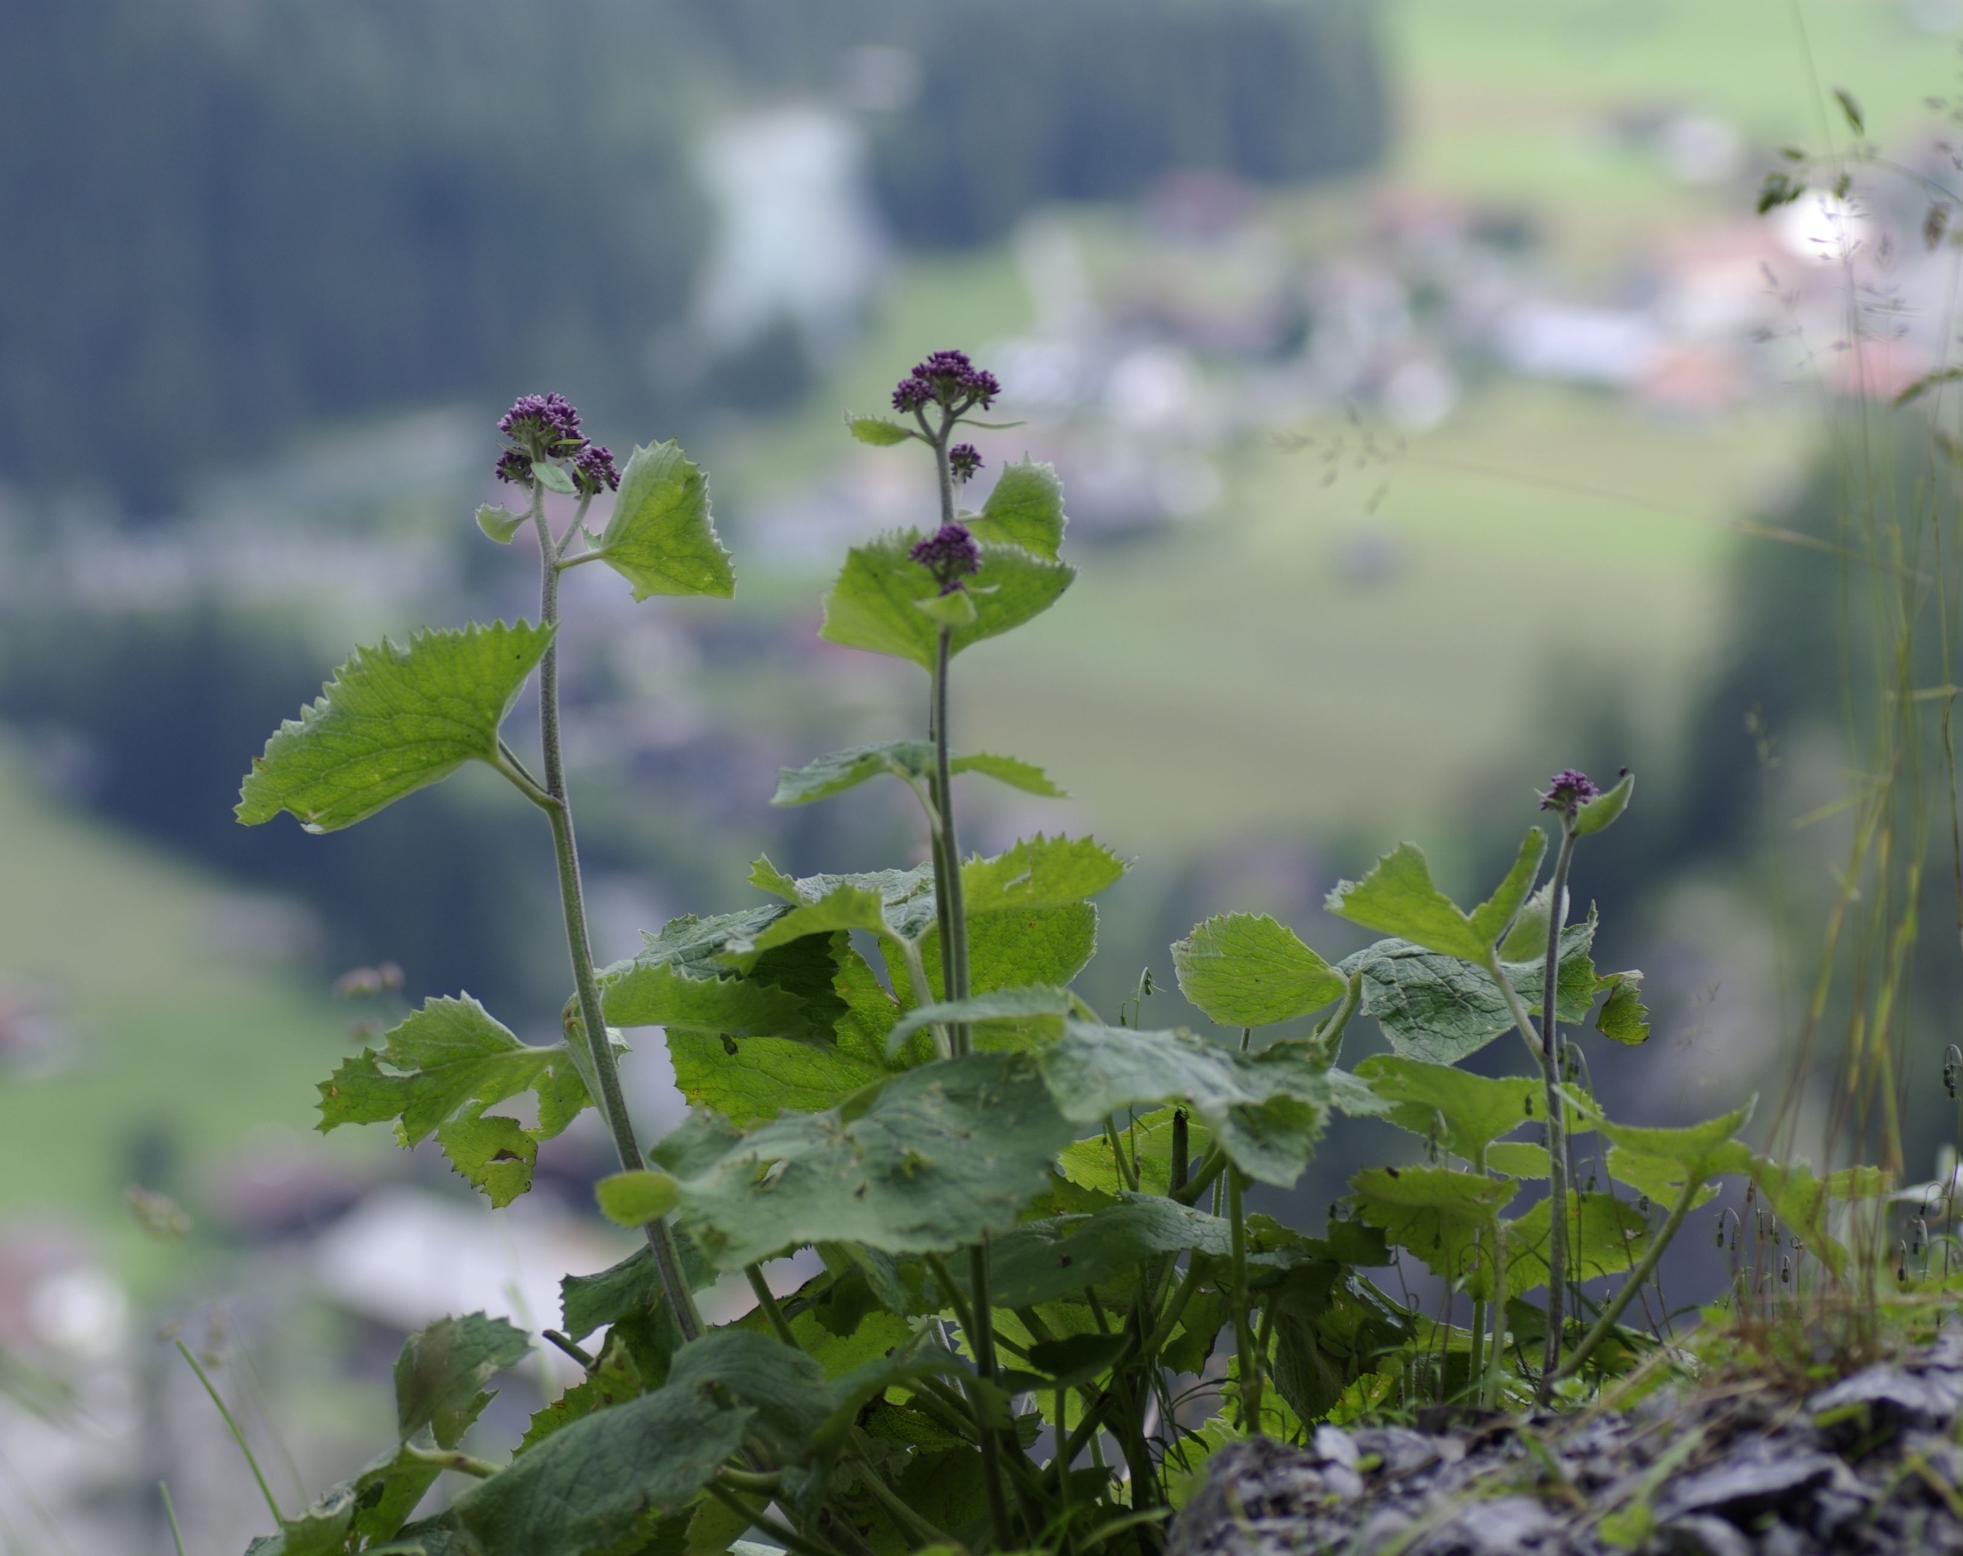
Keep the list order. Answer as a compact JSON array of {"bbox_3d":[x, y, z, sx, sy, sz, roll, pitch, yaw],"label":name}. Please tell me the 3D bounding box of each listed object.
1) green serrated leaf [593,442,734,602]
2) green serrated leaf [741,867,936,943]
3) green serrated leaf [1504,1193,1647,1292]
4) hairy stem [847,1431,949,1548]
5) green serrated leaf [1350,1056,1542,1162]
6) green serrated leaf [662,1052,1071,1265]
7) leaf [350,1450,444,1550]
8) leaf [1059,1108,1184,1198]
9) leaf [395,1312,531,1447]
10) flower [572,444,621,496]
[{"bbox_3d":[-0.100,-0.080,2.740,0.046,0.052,0.014,-14,35,13],"label":"green serrated leaf"},{"bbox_3d":[-0.042,0.038,2.610,0.059,0.022,0.045,6,12,30],"label":"green serrated leaf"},{"bbox_3d":[0.190,0.149,2.790,0.047,0.042,0.011,-1,37,1],"label":"green serrated leaf"},{"bbox_3d":[-0.024,0.208,2.550,0.006,0.043,0.007,-41,9,0],"label":"hairy stem"},{"bbox_3d":[0.144,0.099,2.630,0.062,0.028,0.045,0,10,0],"label":"green serrated leaf"},{"bbox_3d":[-0.034,0.112,2.560,0.120,0.030,0.080,0,38,0],"label":"green serrated leaf"},{"bbox_3d":[-0.172,0.211,2.560,0.028,0.029,0.028,4,11,22],"label":"leaf"},{"bbox_3d":[0.041,0.108,2.520,0.037,0.030,0.012,-7,29,11],"label":"leaf"},{"bbox_3d":[-0.144,0.168,2.430,0.031,0.036,0.012,18,-23,29],"label":"leaf"},{"bbox_3d":[-0.115,-0.092,2.600,0.014,0.015,0.014,18,6,0],"label":"flower"}]

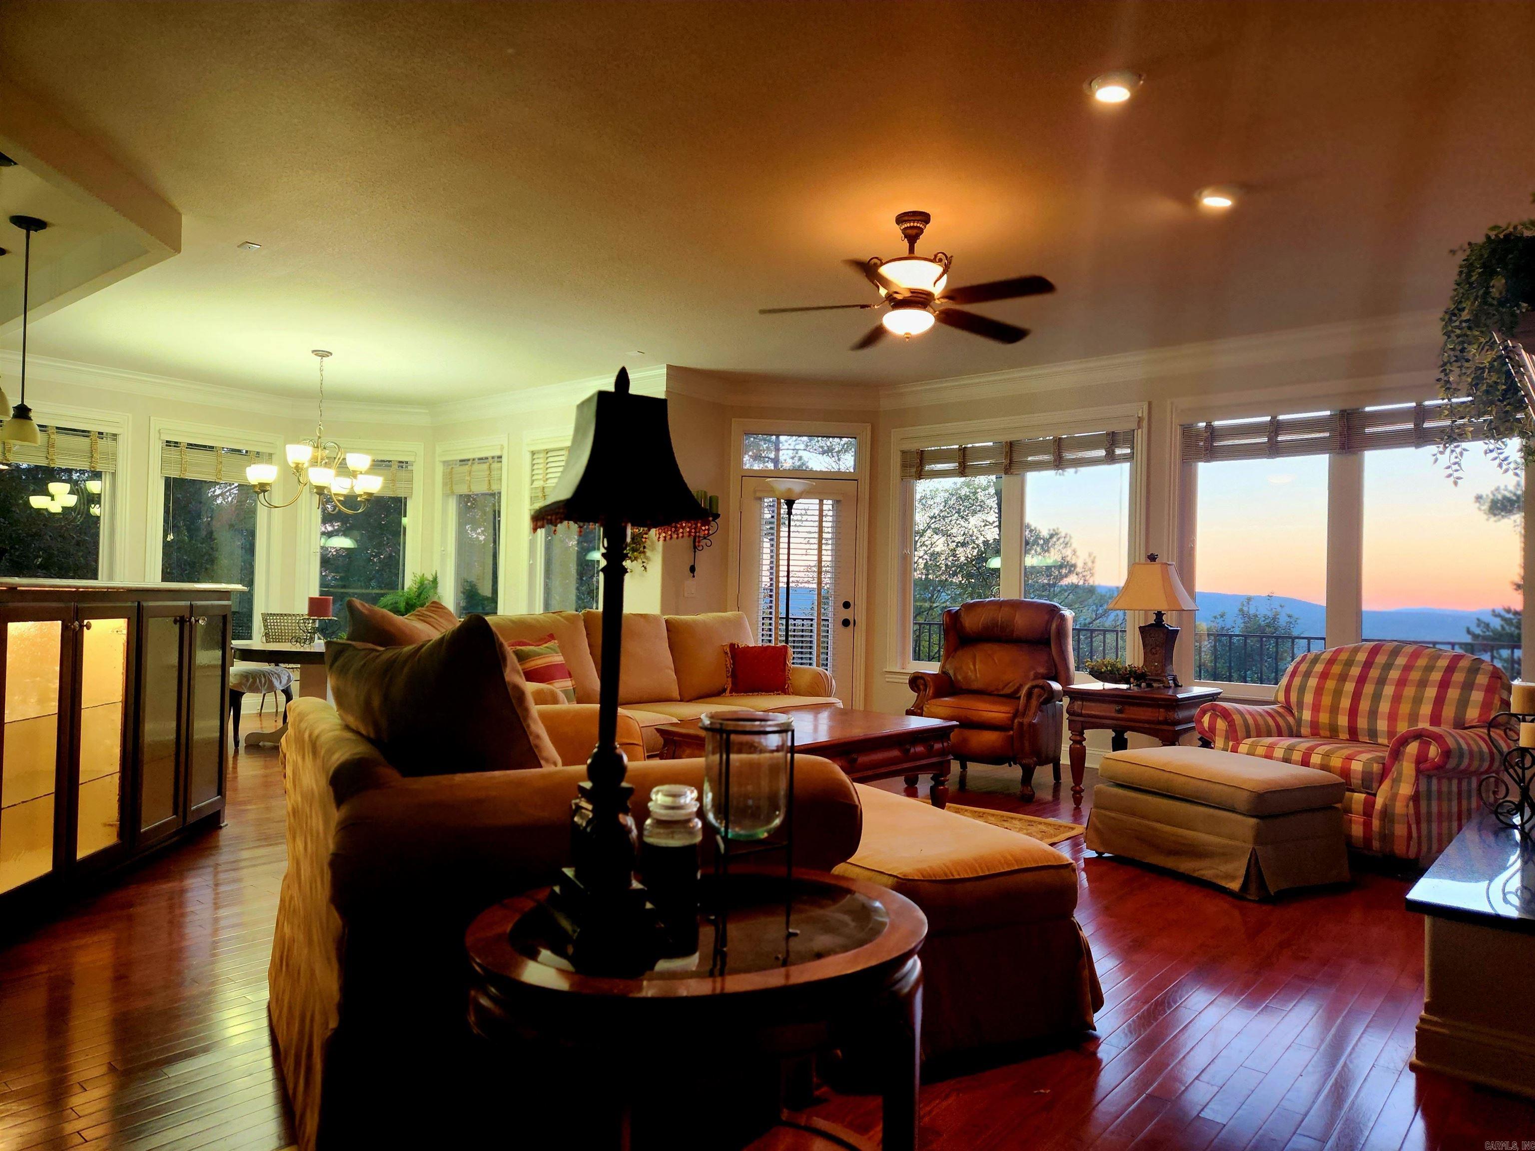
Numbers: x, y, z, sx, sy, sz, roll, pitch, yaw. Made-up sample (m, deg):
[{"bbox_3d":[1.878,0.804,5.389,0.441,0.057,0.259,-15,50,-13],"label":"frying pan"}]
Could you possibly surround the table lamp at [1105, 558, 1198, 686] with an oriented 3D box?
[{"bbox_3d":[2.297,0.267,6.046,0.440,0.770,0.310,0,-1,41],"label":"table lamp"}]

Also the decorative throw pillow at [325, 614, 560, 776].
[{"bbox_3d":[-0.907,0.365,2.835,0.530,0.510,0.210,-9,31,38],"label":"decorative throw pillow"}]

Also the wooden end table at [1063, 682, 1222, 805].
[{"bbox_3d":[2.044,0.945,5.544,0.605,0.640,0.655,0,-1,41],"label":"wooden end table"}]

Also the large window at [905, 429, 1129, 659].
[{"bbox_3d":[1.627,-0.121,6.888,1.800,1.600,0.100,1,-1,45],"label":"large window"}]

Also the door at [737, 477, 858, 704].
[{"bbox_3d":[0.229,0.245,7.927,0.906,2.020,0.060,1,-1,-6],"label":"door"}]

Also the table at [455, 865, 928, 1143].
[{"bbox_3d":[-0.114,0.864,1.667,0.767,0.600,0.620,2,-1,-24],"label":"table"}]

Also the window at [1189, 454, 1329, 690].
[{"bbox_3d":[3.013,-0.068,6.287,0.790,1.490,0.090,0,-1,42],"label":"window"}]

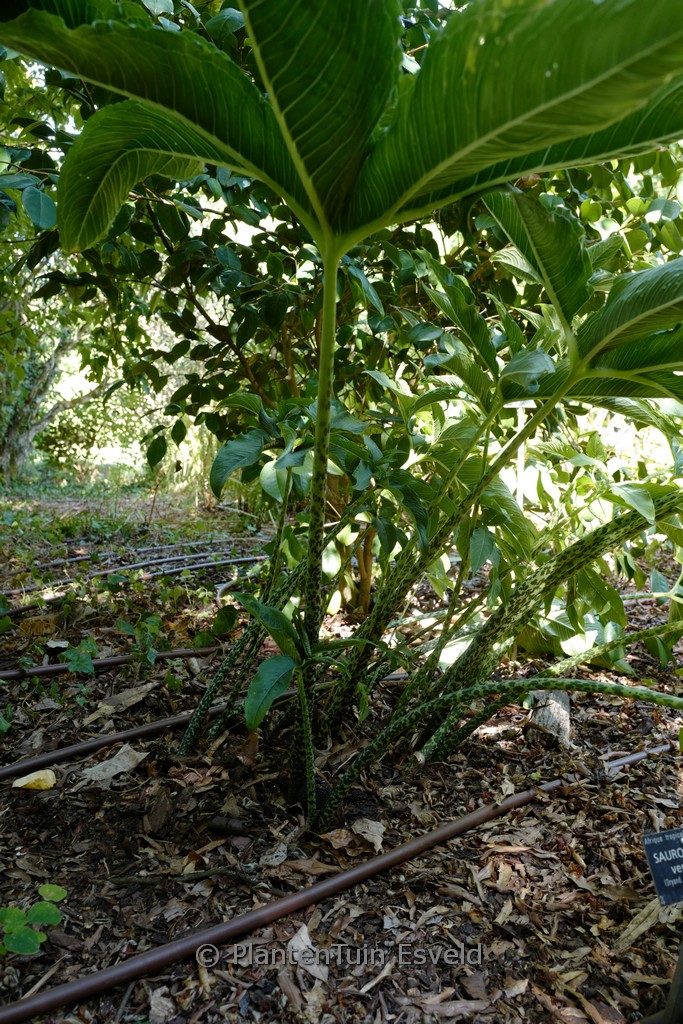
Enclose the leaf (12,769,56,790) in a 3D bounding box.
[{"bbox_3d":[-0.489,0.427,1.270,0.069,0.019,0.045,0,3,-10],"label":"leaf"}]

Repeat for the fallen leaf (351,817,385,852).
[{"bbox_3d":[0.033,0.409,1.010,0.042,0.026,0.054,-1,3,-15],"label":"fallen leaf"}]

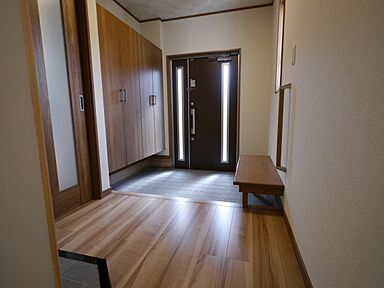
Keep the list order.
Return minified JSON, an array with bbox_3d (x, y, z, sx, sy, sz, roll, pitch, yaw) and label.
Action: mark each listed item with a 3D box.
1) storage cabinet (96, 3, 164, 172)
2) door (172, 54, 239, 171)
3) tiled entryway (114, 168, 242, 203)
[{"bbox_3d":[-0.903,-0.655,2.922,0.370,1.764,1.564,2,9,16],"label":"storage cabinet"},{"bbox_3d":[0.224,-0.498,3.561,1.145,1.964,0.080,2,9,16],"label":"door"},{"bbox_3d":[-0.039,0.588,3.009,1.995,0.045,1.470,2,9,16],"label":"tiled entryway"}]

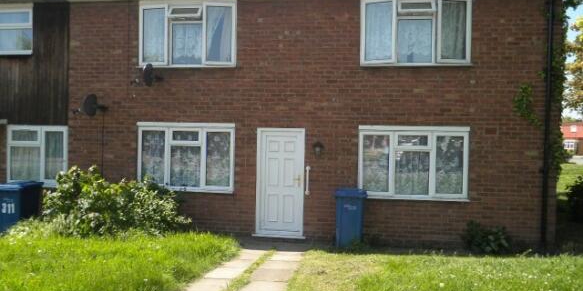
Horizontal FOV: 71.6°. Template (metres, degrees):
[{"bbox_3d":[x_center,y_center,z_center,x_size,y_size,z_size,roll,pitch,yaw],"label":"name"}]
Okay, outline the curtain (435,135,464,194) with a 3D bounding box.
[{"bbox_3d":[2.906,0.354,7.427,0.530,1.090,0.080,1,1,7],"label":"curtain"}]

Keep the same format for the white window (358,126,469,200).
[{"bbox_3d":[2.231,0.325,7.420,1.995,1.347,0.130,1,1,7],"label":"white window"}]

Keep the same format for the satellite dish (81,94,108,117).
[{"bbox_3d":[-3.869,-0.780,7.876,0.400,0.430,0.450,1,1,4],"label":"satellite dish"}]

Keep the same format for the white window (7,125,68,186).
[{"bbox_3d":[-5.243,0.215,8.350,1.293,1.235,0.100,1,1,7],"label":"white window"}]

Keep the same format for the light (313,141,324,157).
[{"bbox_3d":[0.505,0.072,7.500,0.200,0.288,0.200,1,1,7],"label":"light"}]

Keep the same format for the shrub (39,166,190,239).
[{"bbox_3d":[-3.128,0.980,7.413,2.450,1.220,1.300,1,1,7],"label":"shrub"}]

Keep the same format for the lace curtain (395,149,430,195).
[{"bbox_3d":[2.245,0.501,7.512,0.660,0.860,0.080,1,1,7],"label":"lace curtain"}]

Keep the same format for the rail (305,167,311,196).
[{"bbox_3d":[0.311,0.662,7.594,0.087,0.554,0.080,1,1,7],"label":"rail"}]

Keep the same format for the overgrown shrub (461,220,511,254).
[{"bbox_3d":[3.383,1.583,7.029,0.780,0.570,0.520,1,1,7],"label":"overgrown shrub"}]

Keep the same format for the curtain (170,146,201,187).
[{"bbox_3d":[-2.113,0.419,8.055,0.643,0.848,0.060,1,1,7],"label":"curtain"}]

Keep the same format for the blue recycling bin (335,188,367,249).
[{"bbox_3d":[1.062,1.288,7.177,0.520,1.030,0.600,1,1,15],"label":"blue recycling bin"}]

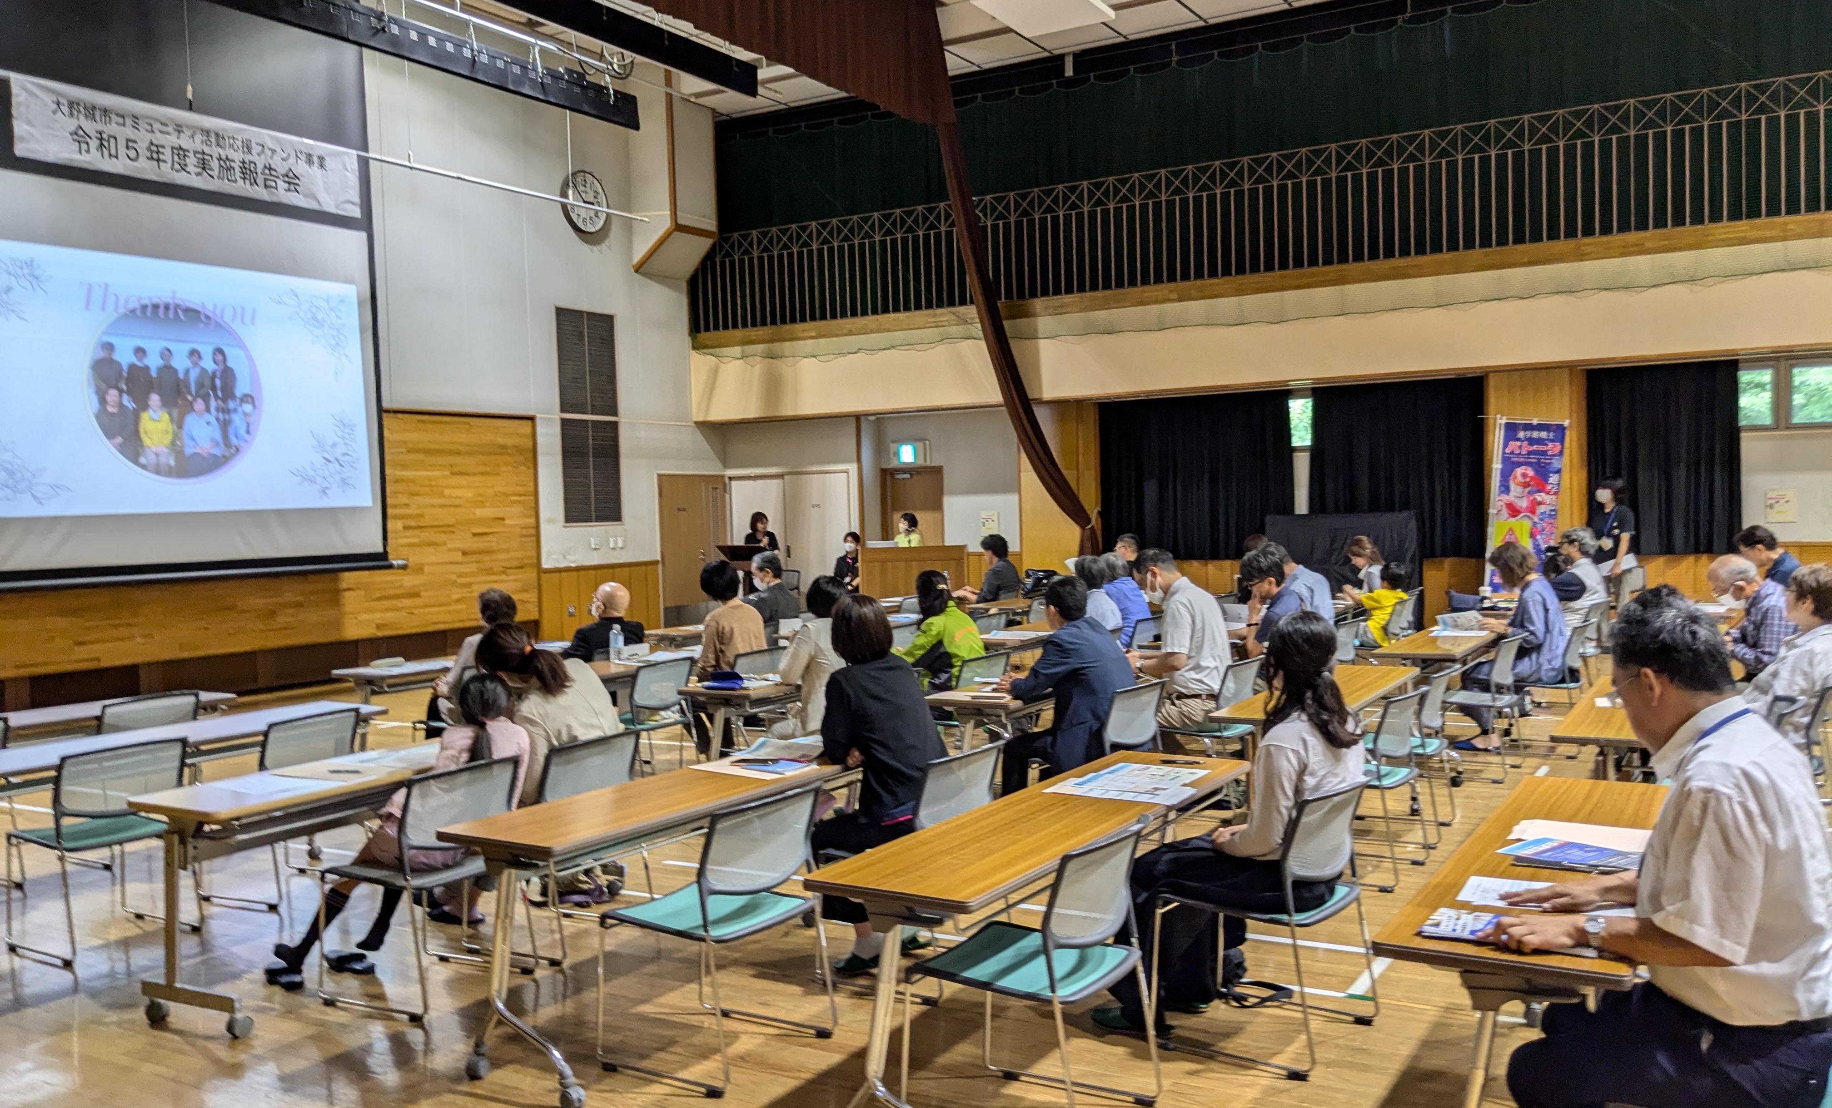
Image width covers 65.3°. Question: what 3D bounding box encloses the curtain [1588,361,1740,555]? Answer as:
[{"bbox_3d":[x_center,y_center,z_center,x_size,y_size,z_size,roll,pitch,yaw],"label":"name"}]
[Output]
[{"bbox_3d":[7.312,-0.922,13.992,1.319,1.857,0.150,0,2,30],"label":"curtain"}]

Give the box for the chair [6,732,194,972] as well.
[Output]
[{"bbox_3d":[-3.086,1.073,5.392,0.530,0.755,0.500,0,2,31],"label":"chair"}]

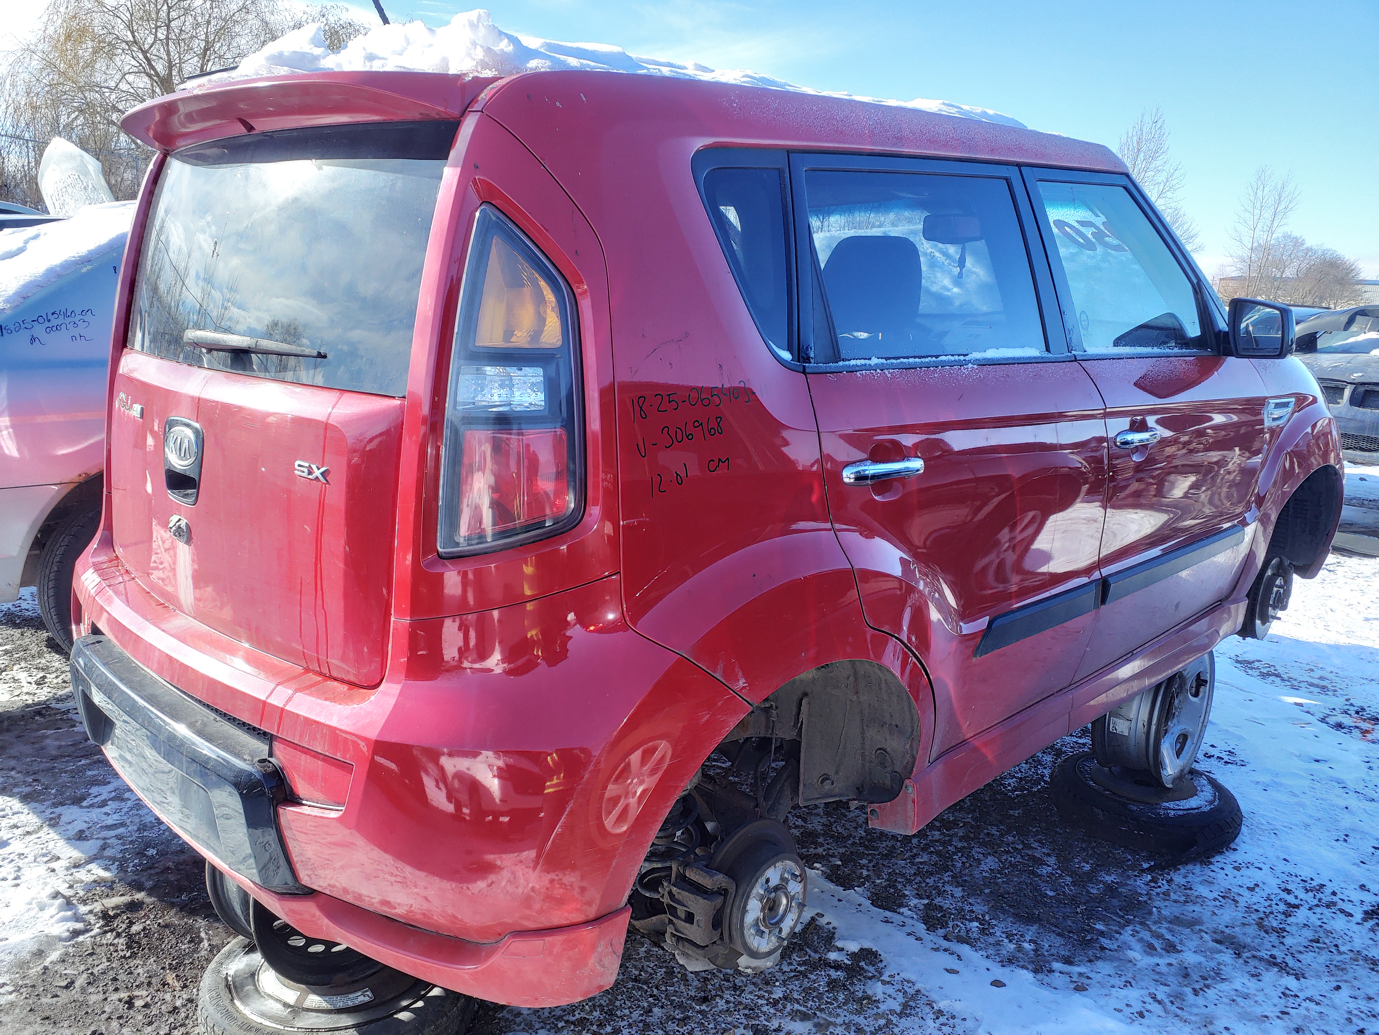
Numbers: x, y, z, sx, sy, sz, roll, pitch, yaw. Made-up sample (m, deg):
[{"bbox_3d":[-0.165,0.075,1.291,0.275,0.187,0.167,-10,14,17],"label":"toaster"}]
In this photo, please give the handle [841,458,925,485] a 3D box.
[{"bbox_3d":[0.308,-0.073,1.649,0.217,0.038,0.050,-11,18,-44],"label":"handle"}]

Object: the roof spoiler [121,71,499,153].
[{"bbox_3d":[-0.701,-0.683,1.742,0.215,0.115,1.130,-11,18,-44],"label":"roof spoiler"}]

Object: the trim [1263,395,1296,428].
[{"bbox_3d":[1.740,-0.312,3.061,0.220,0.095,0.030,-10,17,-39],"label":"trim"}]

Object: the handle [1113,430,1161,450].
[{"bbox_3d":[1.003,-0.177,2.325,0.217,0.038,0.050,-11,18,-44],"label":"handle"}]

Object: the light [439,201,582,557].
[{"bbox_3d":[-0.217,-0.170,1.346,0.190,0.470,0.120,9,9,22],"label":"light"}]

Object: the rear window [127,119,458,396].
[{"bbox_3d":[-0.755,-0.449,1.746,1.110,0.410,0.080,14,3,44],"label":"rear window"}]

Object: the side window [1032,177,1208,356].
[{"bbox_3d":[1.062,-0.600,2.496,0.750,0.420,0.045,-11,-2,-44],"label":"side window"}]

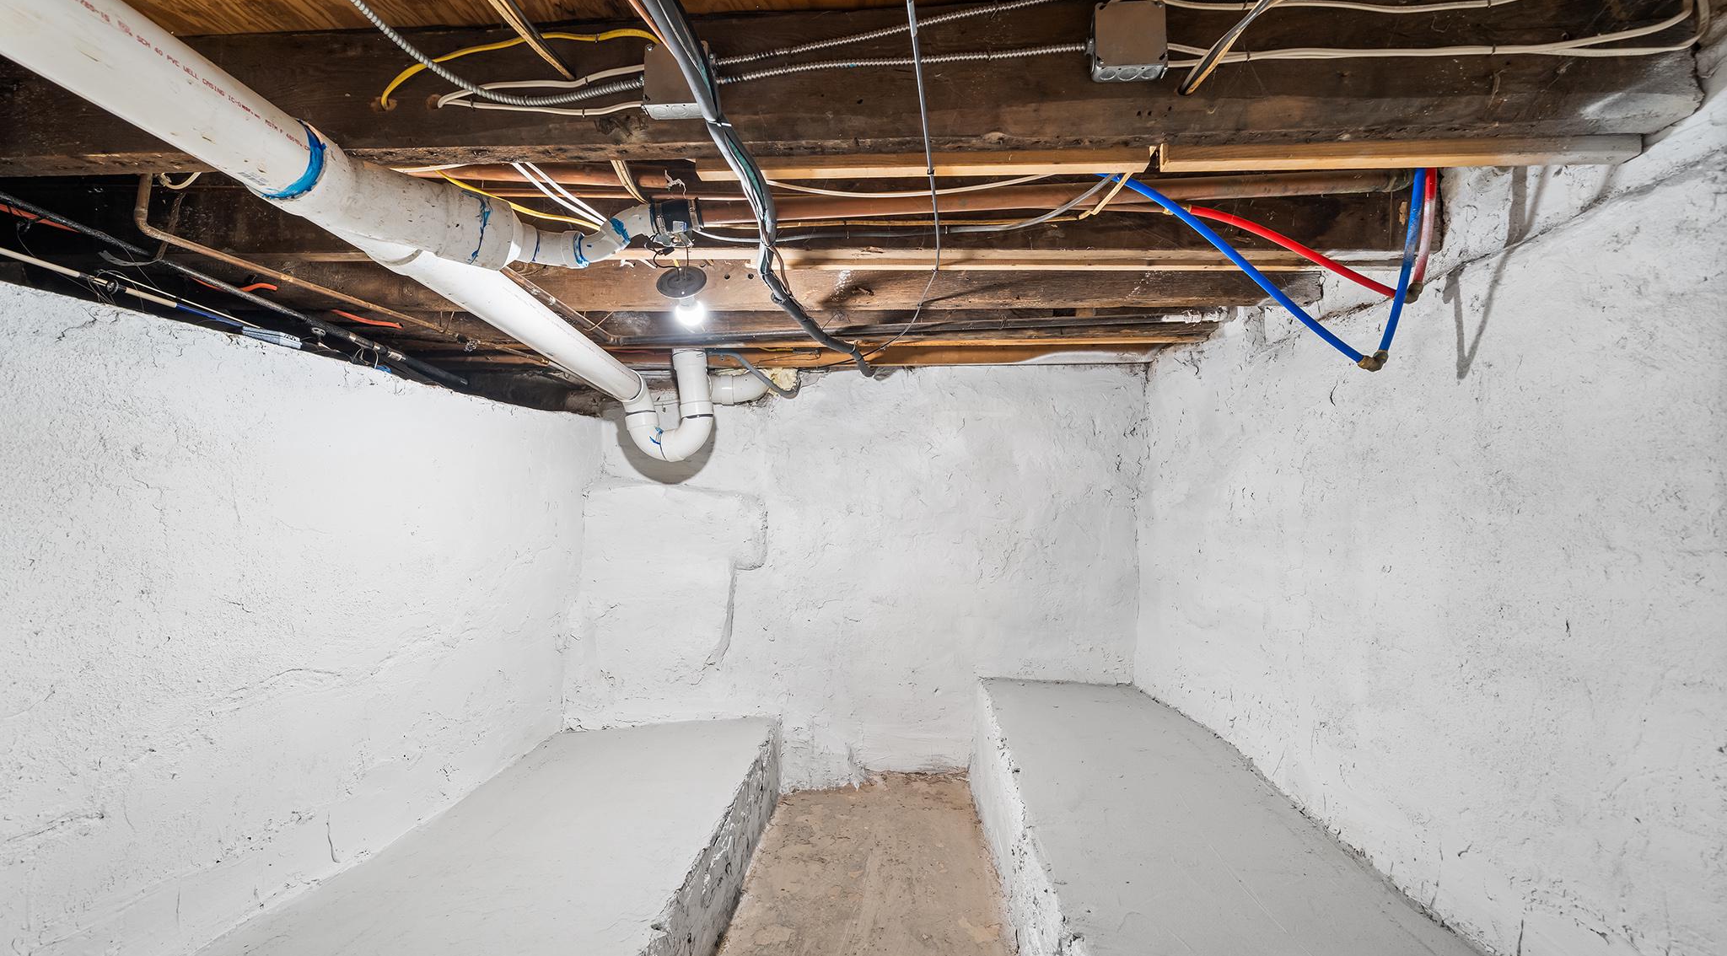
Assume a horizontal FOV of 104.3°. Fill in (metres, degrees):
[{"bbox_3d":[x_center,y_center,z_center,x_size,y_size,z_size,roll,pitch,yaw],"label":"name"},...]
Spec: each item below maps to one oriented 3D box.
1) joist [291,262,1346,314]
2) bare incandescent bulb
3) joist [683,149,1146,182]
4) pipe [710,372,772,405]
[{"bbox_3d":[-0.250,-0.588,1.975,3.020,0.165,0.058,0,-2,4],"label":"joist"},{"bbox_3d":[-0.400,-0.387,1.545,0.060,0.060,0.100,2,-34,2],"label":"bare incandescent bulb"},{"bbox_3d":[0.090,-0.531,1.122,0.745,0.042,0.038,0,-2,4],"label":"joist"},{"bbox_3d":[-0.500,-0.367,2.740,0.250,0.128,0.140,0,-2,4],"label":"pipe"}]

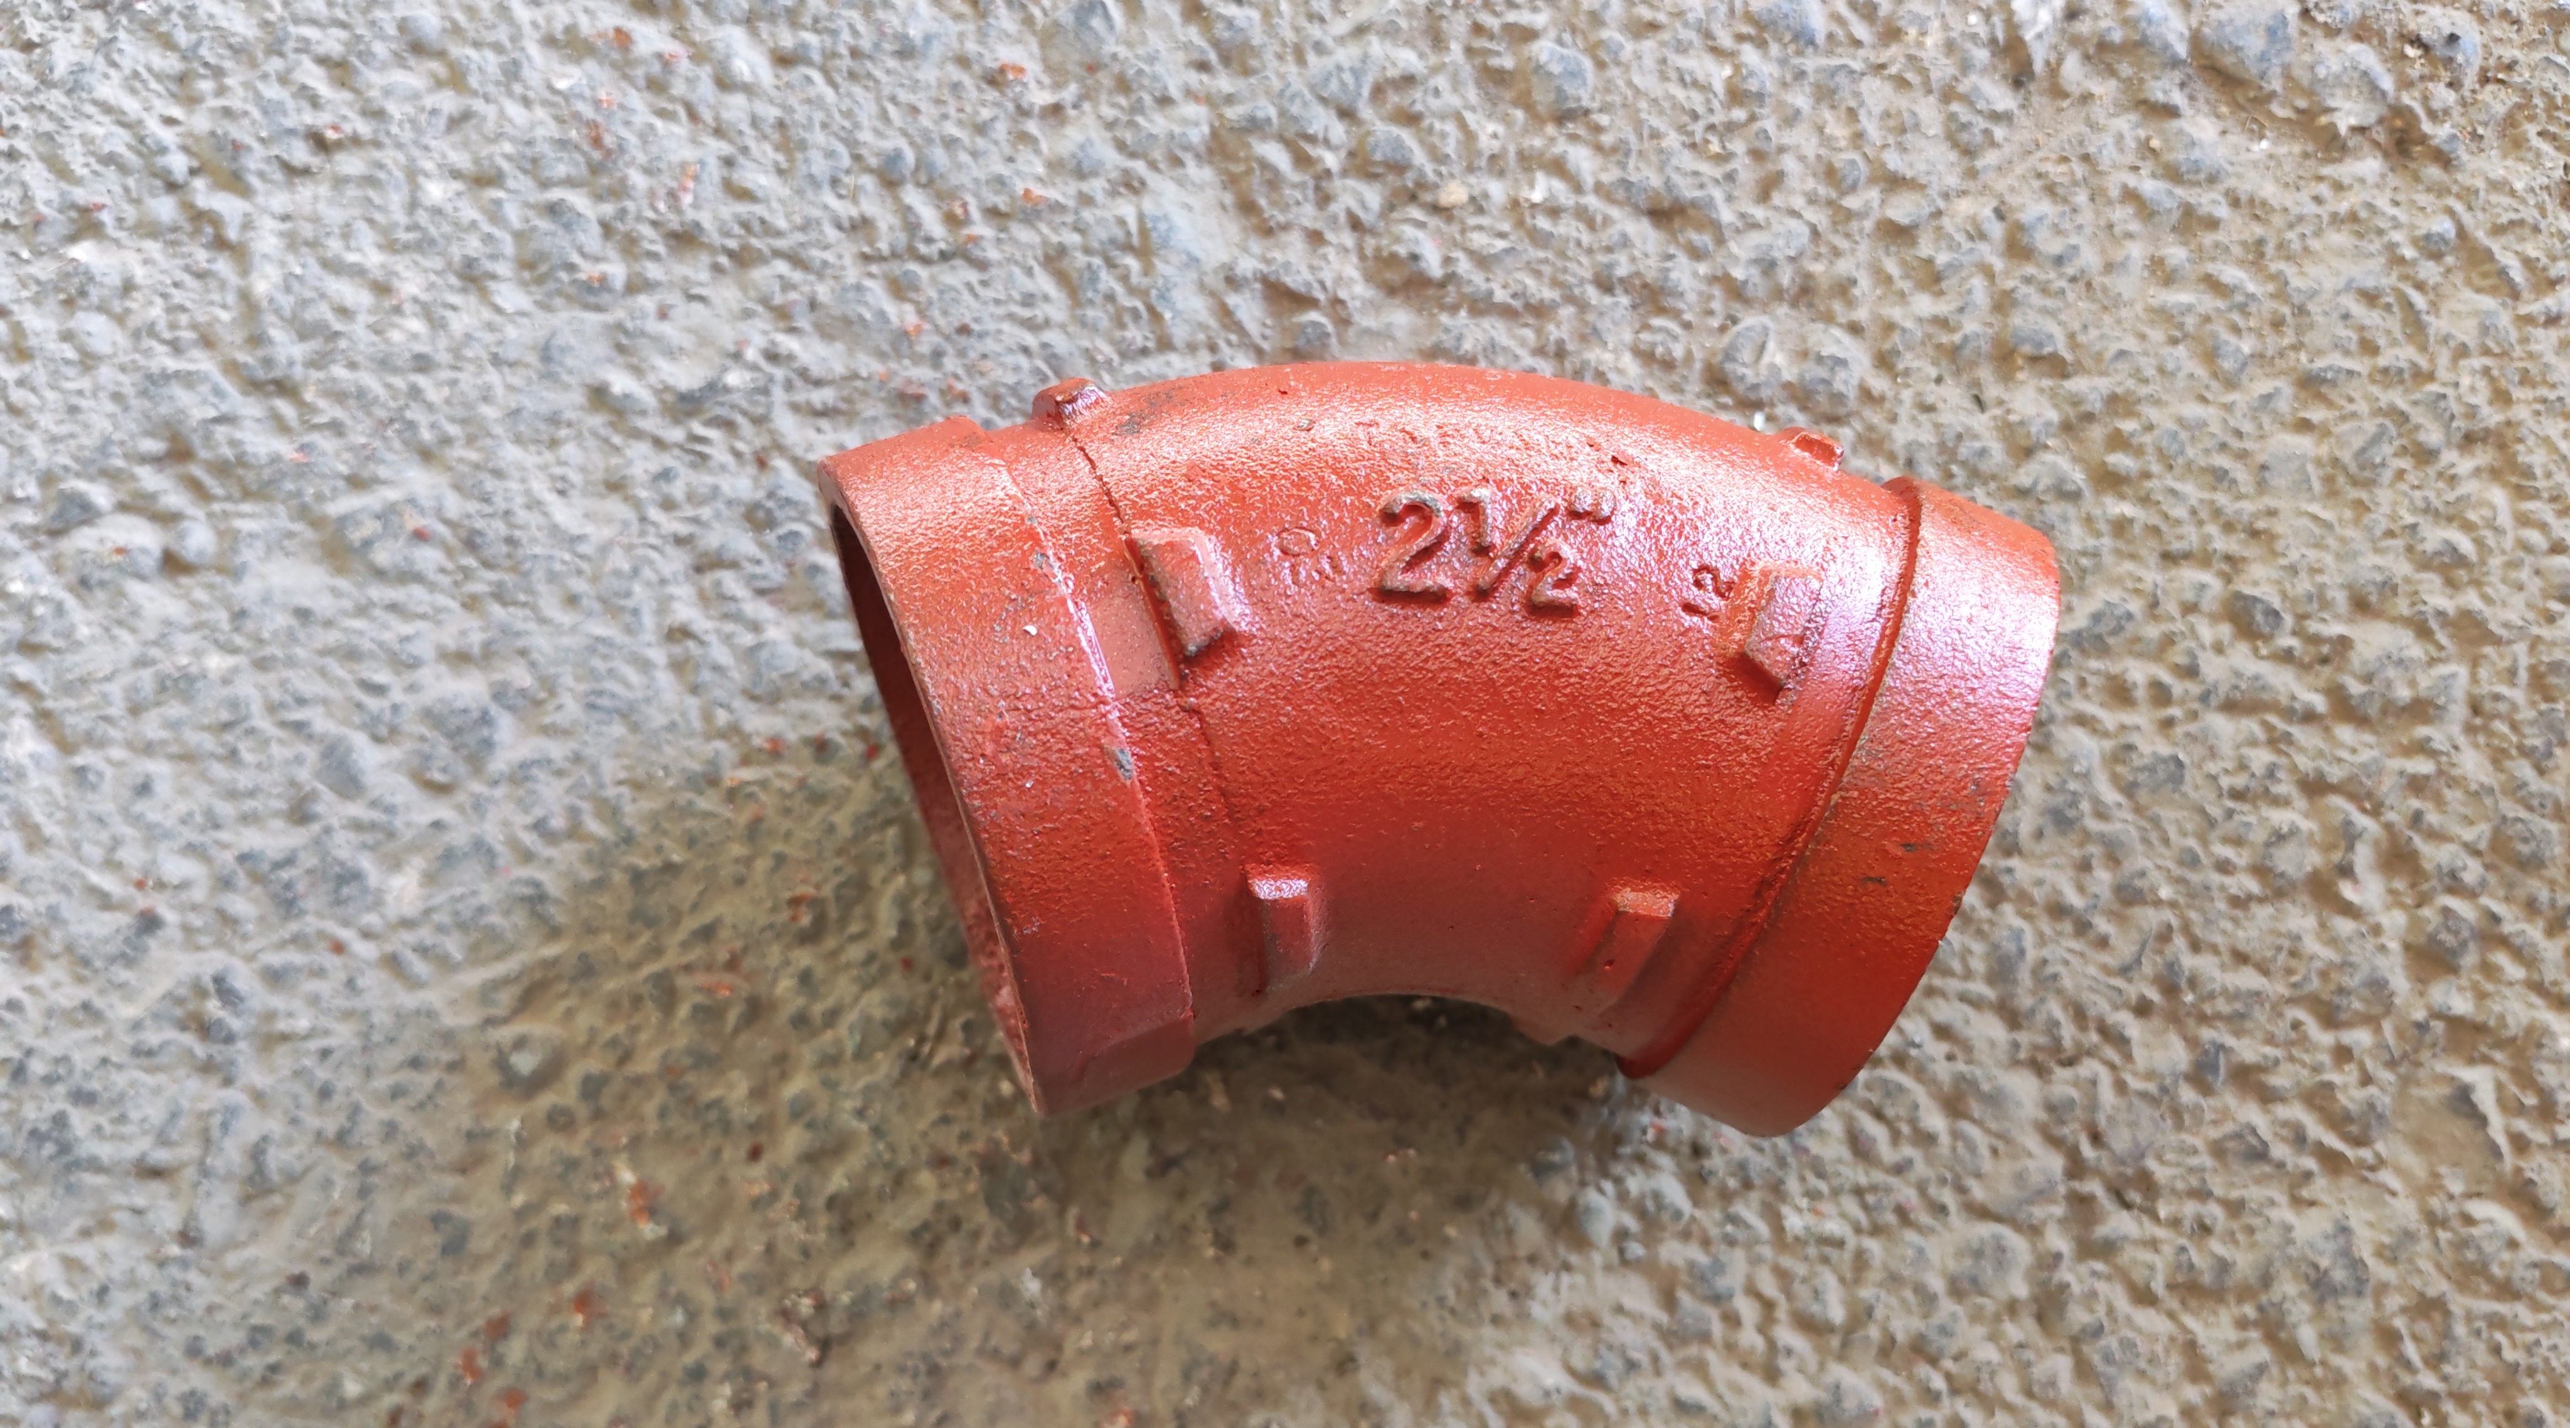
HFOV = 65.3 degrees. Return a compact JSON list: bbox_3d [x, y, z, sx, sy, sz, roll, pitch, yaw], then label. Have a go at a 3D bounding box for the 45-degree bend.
[{"bbox_3d":[0.015,0.003,0.225,0.135,0.075,0.085,3,71,-7],"label":"45-degree bend"}]

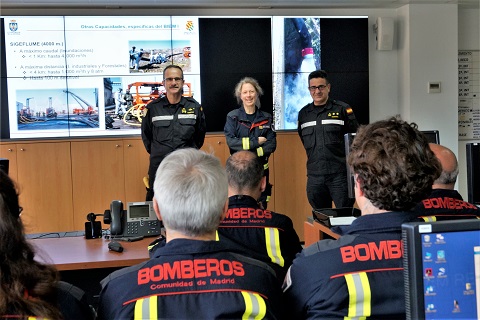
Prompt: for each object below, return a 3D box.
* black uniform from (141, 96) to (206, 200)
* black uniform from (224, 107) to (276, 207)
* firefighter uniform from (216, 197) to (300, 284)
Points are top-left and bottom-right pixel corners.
[{"bbox_3d":[-0.531,0.213,4.934,0.550,1.450,0.340,-2,4,-9],"label":"black uniform"},{"bbox_3d":[0.098,0.241,4.981,0.460,1.360,0.350,-2,4,-6],"label":"black uniform"},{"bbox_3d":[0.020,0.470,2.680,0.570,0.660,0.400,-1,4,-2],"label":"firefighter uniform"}]

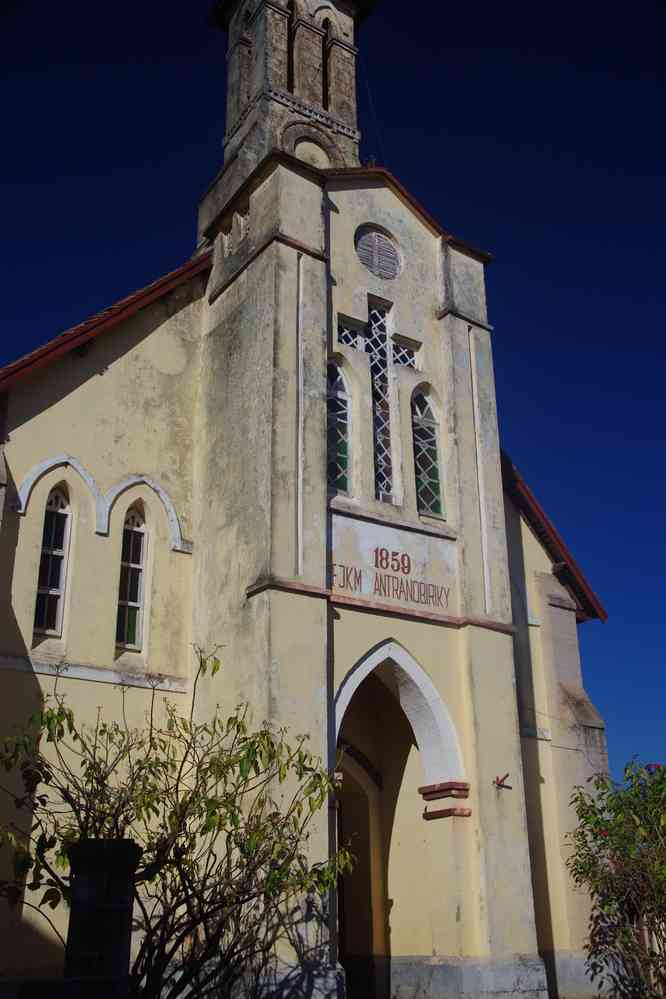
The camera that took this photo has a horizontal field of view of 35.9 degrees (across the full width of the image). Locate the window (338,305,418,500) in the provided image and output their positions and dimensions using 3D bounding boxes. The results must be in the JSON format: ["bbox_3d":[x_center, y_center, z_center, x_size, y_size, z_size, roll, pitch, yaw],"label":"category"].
[{"bbox_3d":[0.707,-1.521,15.463,1.622,3.456,0.150,15,-28,-32],"label":"window"}]

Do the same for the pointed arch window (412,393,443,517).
[{"bbox_3d":[1.407,-0.765,15.665,0.488,2.268,0.140,15,-28,-32],"label":"pointed arch window"}]

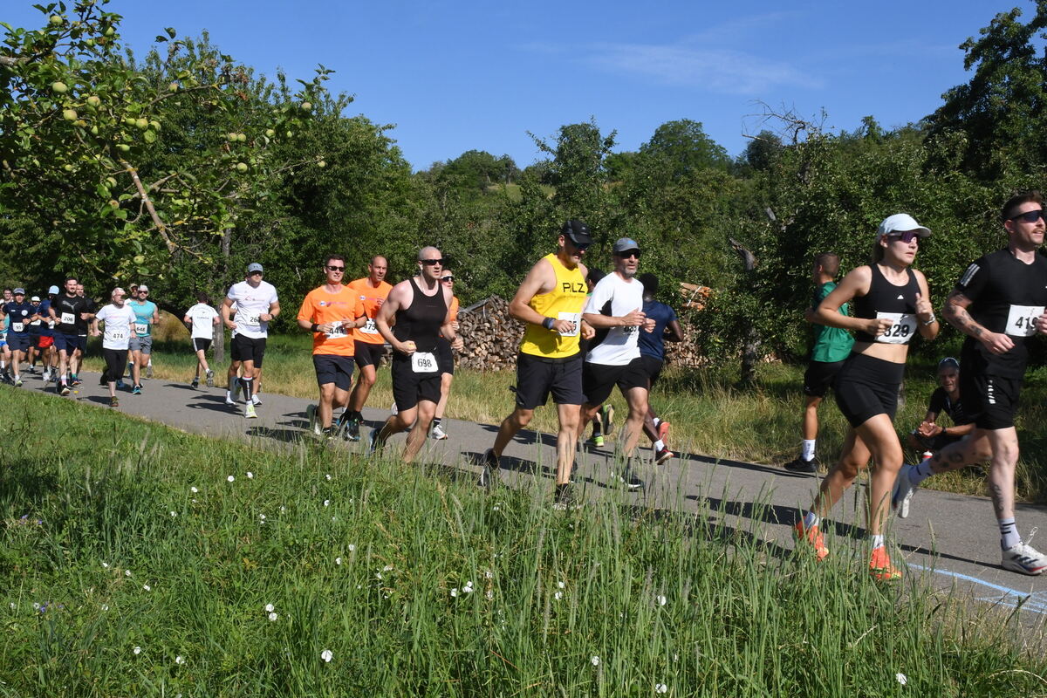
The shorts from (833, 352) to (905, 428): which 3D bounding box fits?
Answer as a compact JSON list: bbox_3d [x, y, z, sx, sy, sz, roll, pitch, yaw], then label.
[{"bbox_3d":[1.562,0.187,5.120,0.320,0.335,0.265,0,1,-36],"label":"shorts"}]

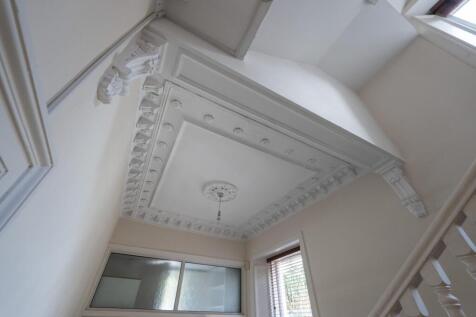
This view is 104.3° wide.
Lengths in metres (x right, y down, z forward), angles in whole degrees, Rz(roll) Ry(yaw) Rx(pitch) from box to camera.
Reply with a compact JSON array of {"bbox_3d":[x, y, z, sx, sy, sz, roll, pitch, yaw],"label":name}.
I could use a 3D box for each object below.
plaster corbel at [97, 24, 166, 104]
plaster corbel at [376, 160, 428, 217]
[{"bbox_3d":[-0.452,-0.384,0.835,0.131,0.459,0.204,20,-44,-21],"label":"plaster corbel"},{"bbox_3d":[1.353,0.255,1.547,0.127,0.453,0.201,20,-44,-21],"label":"plaster corbel"}]

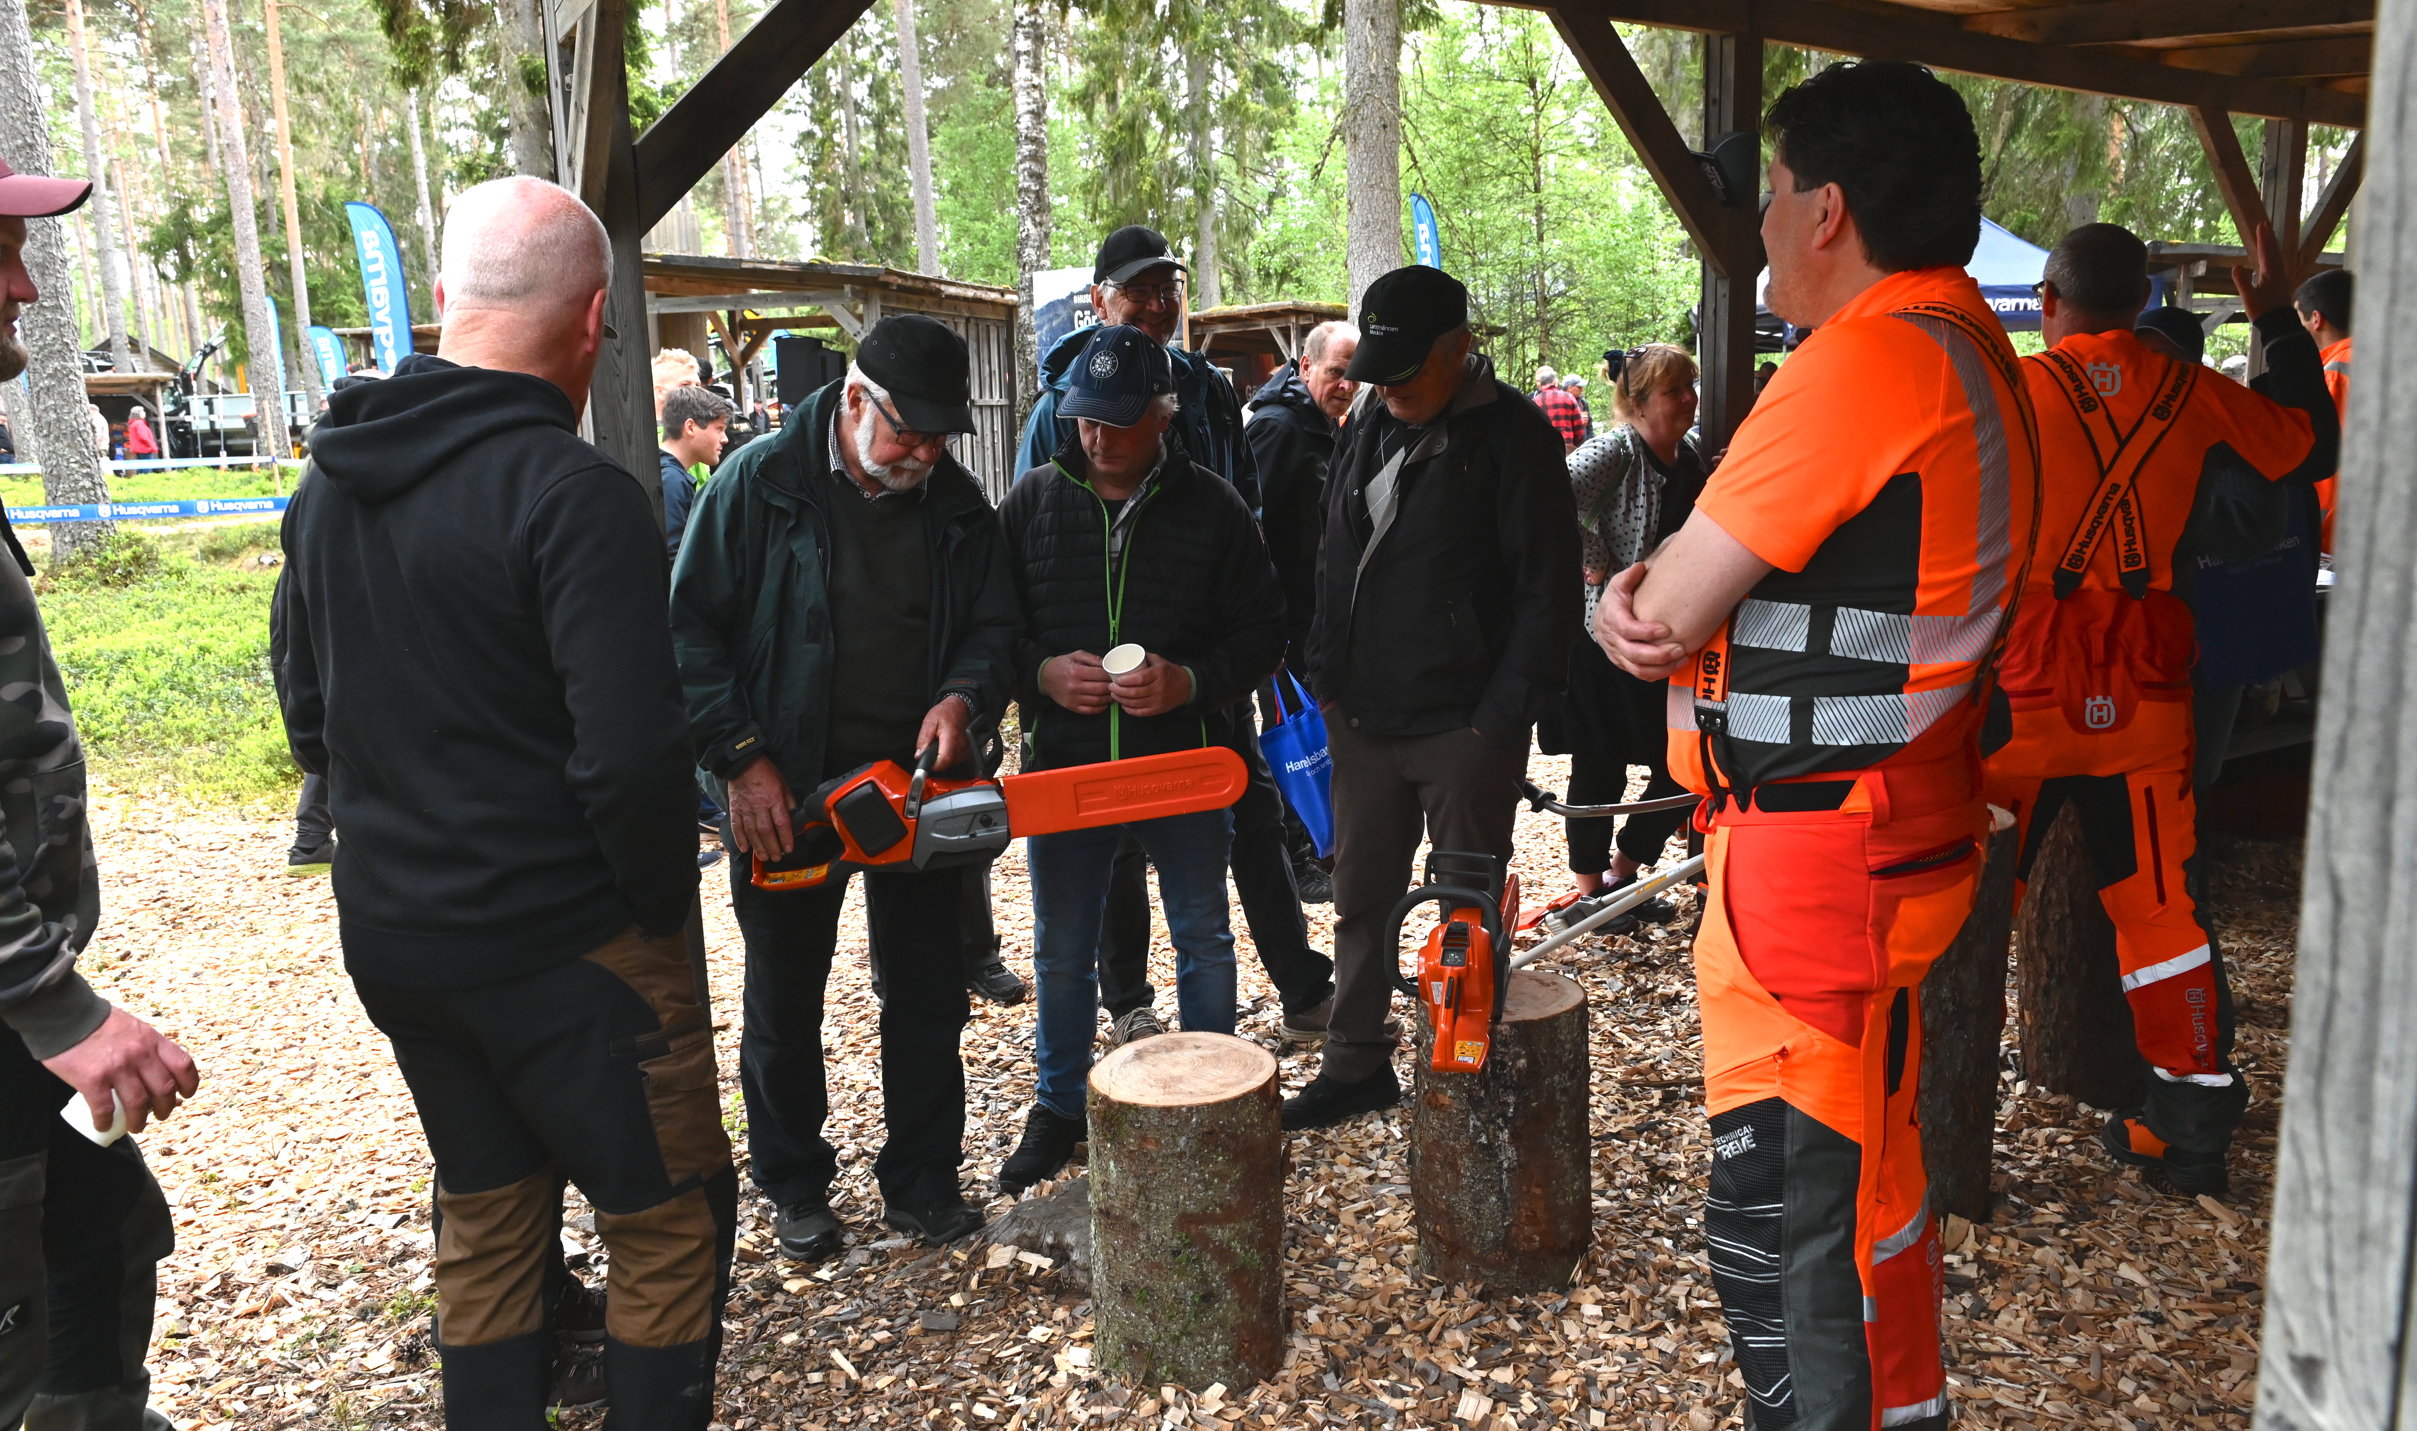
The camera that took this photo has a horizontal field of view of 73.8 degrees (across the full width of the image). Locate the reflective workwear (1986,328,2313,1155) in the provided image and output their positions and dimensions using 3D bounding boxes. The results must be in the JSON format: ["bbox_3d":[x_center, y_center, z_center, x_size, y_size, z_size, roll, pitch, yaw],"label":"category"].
[{"bbox_3d":[1.685,0.030,2.930,0.620,1.570,0.460,2,10,18],"label":"reflective workwear"}]

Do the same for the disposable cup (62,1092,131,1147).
[{"bbox_3d":[-1.144,0.397,1.680,0.080,0.090,0.080,38,0,0],"label":"disposable cup"}]

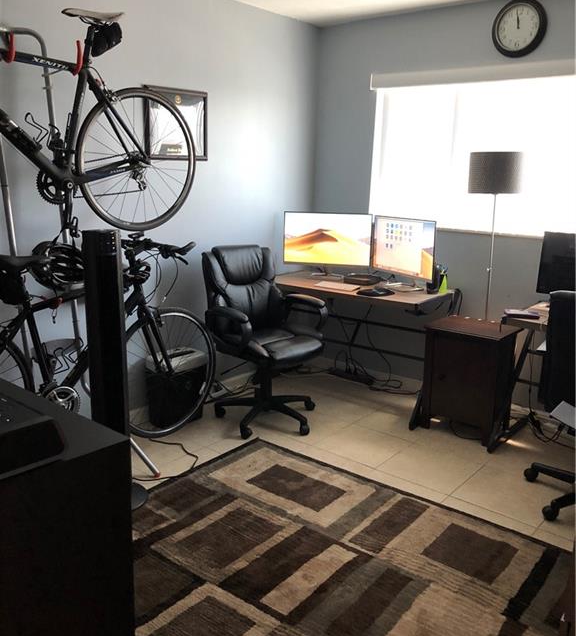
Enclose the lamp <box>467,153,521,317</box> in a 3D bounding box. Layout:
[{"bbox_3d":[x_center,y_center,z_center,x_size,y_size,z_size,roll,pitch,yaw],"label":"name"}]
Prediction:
[{"bbox_3d":[1.198,-0.157,3.763,0.315,1.640,0.315,12,17,37],"label":"lamp"}]

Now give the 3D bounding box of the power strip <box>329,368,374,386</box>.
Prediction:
[{"bbox_3d":[0.460,0.432,4.641,0.410,0.045,0.060,12,17,37],"label":"power strip"}]

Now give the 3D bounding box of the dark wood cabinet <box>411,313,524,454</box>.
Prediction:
[{"bbox_3d":[1.078,0.366,3.720,0.430,0.637,0.375,11,16,33],"label":"dark wood cabinet"}]

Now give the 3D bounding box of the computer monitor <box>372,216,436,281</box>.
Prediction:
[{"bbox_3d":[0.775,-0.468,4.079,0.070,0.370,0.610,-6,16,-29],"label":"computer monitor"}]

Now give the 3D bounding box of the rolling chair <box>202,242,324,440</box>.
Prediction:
[{"bbox_3d":[-0.117,0.111,3.765,0.660,1.050,0.690,-12,19,-43],"label":"rolling chair"}]

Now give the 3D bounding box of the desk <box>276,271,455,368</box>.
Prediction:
[{"bbox_3d":[0.453,0.154,4.246,1.180,0.770,0.560,11,16,33],"label":"desk"}]

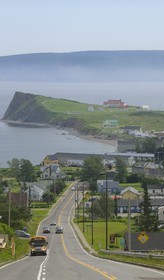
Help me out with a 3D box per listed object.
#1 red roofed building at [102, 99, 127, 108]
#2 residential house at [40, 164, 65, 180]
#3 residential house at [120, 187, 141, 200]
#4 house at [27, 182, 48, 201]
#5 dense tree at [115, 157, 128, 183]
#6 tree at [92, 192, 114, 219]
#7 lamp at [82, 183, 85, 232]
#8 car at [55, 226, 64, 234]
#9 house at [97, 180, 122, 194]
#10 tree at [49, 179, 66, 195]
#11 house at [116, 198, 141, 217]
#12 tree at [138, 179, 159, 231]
[{"bbox_3d":[36.925,-40.505,1240.000,25.500,9.800,13.000,0,4,0],"label":"red roofed building"},{"bbox_3d":[-17.109,18.535,632.000,12.500,8.600,10.000,-1,4,-12],"label":"residential house"},{"bbox_3d":[19.519,22.585,446.184,7.000,5.500,11.000,0,4,4],"label":"residential house"},{"bbox_3d":[-20.278,23.468,505.000,9.000,7.600,9.500,0,4,5],"label":"house"},{"bbox_3d":[21.920,16.370,615.000,7.800,14.300,7.800,0,4,0],"label":"dense tree"},{"bbox_3d":[7.528,22.933,388.000,7.600,8.900,7.600,0,4,0],"label":"tree"},{"bbox_3d":[0.452,17.058,278.000,0.500,12.200,0.400,0,4,0],"label":"lamp"},{"bbox_3d":[-5.430,22.100,270.000,1.850,1.550,4.600,0,-3,-1],"label":"car"},{"bbox_3d":[13.548,23.461,552.000,11.500,6.800,8.500,0,4,0],"label":"house"},{"bbox_3d":[-11.670,22.150,528.000,8.400,7.700,8.200,0,4,0],"label":"tree"},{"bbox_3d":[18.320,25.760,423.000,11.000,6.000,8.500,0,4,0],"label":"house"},{"bbox_3d":[17.910,17.910,303.000,6.000,14.600,6.000,0,4,0],"label":"tree"}]

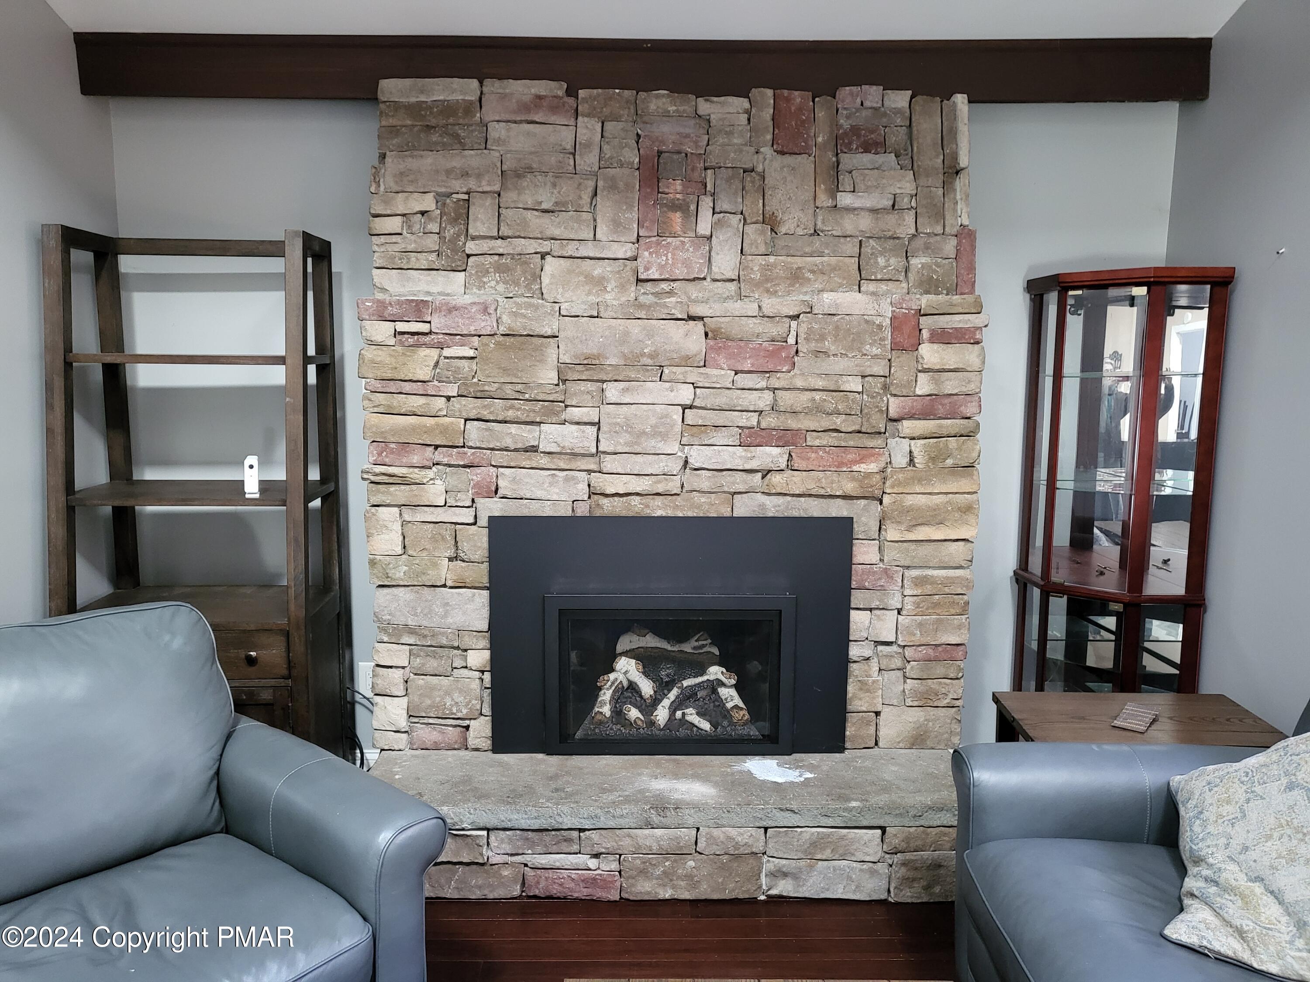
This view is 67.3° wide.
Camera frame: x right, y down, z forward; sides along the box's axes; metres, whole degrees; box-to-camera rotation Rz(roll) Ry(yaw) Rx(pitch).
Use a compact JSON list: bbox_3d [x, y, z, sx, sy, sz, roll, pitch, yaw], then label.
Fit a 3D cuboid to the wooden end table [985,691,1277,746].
[{"bbox_3d":[1.291,0.886,2.596,0.660,0.550,0.500,0,8,0],"label":"wooden end table"}]

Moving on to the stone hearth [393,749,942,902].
[{"bbox_3d":[0.036,0.970,2.855,1.800,0.295,0.380,0,8,0],"label":"stone hearth"}]

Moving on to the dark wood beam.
[{"bbox_3d":[-0.031,-1.279,3.028,3.400,0.180,0.170,0,8,0],"label":"dark wood beam"}]

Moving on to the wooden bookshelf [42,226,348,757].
[{"bbox_3d":[-1.366,0.166,2.956,0.735,1.840,0.470,0,8,0],"label":"wooden bookshelf"}]

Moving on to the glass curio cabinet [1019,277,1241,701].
[{"bbox_3d":[1.461,0.206,3.138,0.600,1.750,0.430,8,11,44],"label":"glass curio cabinet"}]

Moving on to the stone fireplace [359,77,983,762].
[{"bbox_3d":[0.043,-0.197,3.062,1.800,1.960,0.380,0,8,0],"label":"stone fireplace"}]

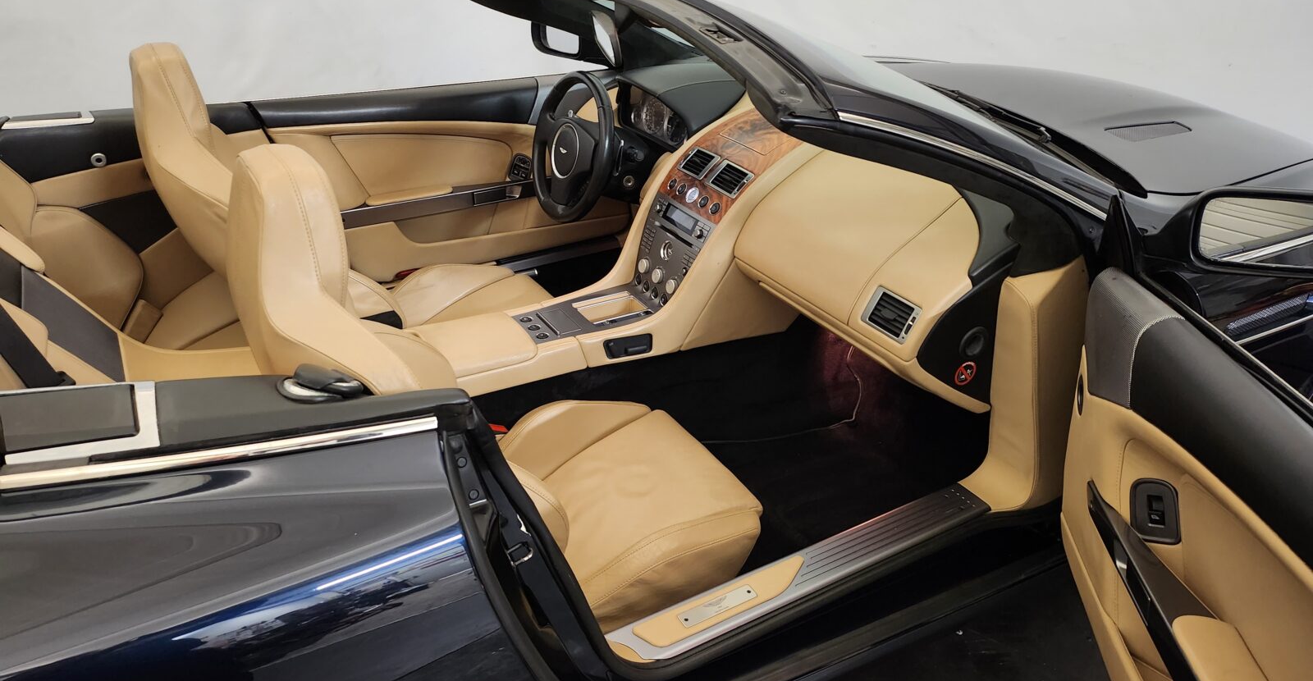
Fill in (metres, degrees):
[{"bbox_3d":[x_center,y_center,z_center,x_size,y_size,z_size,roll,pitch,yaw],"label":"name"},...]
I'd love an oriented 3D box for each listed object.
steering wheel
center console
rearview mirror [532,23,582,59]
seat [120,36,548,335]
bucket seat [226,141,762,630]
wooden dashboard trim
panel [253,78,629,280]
[{"bbox_3d":[-0.197,-0.490,2.311,0.100,0.370,0.370,1,25,-37],"label":"steering wheel"},{"bbox_3d":[-0.097,-0.189,2.037,0.490,0.310,0.270,-15,34,-29],"label":"center console"},{"bbox_3d":[-0.286,-0.900,2.741,0.090,0.130,0.200,-24,39,-39],"label":"rearview mirror"},{"bbox_3d":[-0.673,-0.241,2.104,0.850,0.930,0.520,-15,34,-29],"label":"seat"},{"bbox_3d":[-0.241,0.076,1.557,0.860,0.940,0.520,-15,34,-29],"label":"bucket seat"},{"bbox_3d":[0.180,-0.425,2.100,0.320,0.070,0.250,-44,43,-6],"label":"wooden dashboard trim"},{"bbox_3d":[-0.535,-0.461,2.564,1.060,0.540,0.150,-15,34,-29],"label":"panel"}]

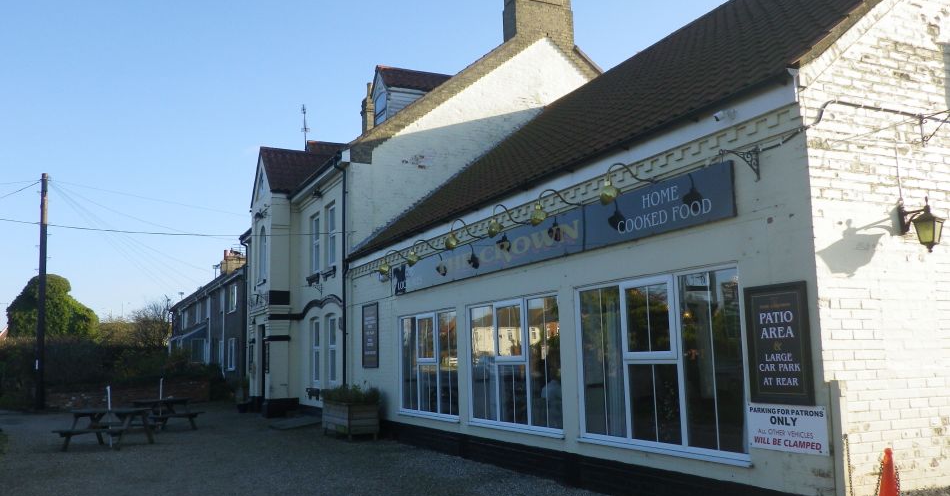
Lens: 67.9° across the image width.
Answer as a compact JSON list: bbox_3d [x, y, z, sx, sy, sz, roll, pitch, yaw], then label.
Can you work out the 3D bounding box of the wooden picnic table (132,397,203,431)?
[{"bbox_3d":[-7.491,4.031,16.887,1.457,0.714,1.525,-6,-10,30],"label":"wooden picnic table"}]

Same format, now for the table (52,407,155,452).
[{"bbox_3d":[-7.269,3.619,14.083,1.602,0.714,1.426,-2,-8,3],"label":"table"}]

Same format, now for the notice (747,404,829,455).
[{"bbox_3d":[2.370,1.373,5.382,0.020,0.342,0.670,3,-10,-28],"label":"notice"}]

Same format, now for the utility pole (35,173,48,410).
[{"bbox_3d":[-15.856,1.511,25.887,0.250,8.762,0.250,0,-10,-28],"label":"utility pole"}]

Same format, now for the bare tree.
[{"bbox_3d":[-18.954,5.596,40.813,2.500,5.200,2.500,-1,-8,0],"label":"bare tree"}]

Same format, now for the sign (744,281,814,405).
[{"bbox_3d":[2.349,0.746,5.471,0.040,0.915,0.565,3,-10,-28],"label":"sign"}]

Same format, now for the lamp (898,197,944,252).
[{"bbox_3d":[3.539,-0.174,5.568,0.250,0.450,0.350,3,-10,-25],"label":"lamp"}]

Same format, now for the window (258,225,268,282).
[{"bbox_3d":[-5.952,0.142,19.981,0.140,1.580,1.050,3,-10,-28],"label":"window"}]

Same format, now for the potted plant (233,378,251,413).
[{"bbox_3d":[-7.252,4.583,21.950,0.500,1.100,0.550,3,-10,-28],"label":"potted plant"}]

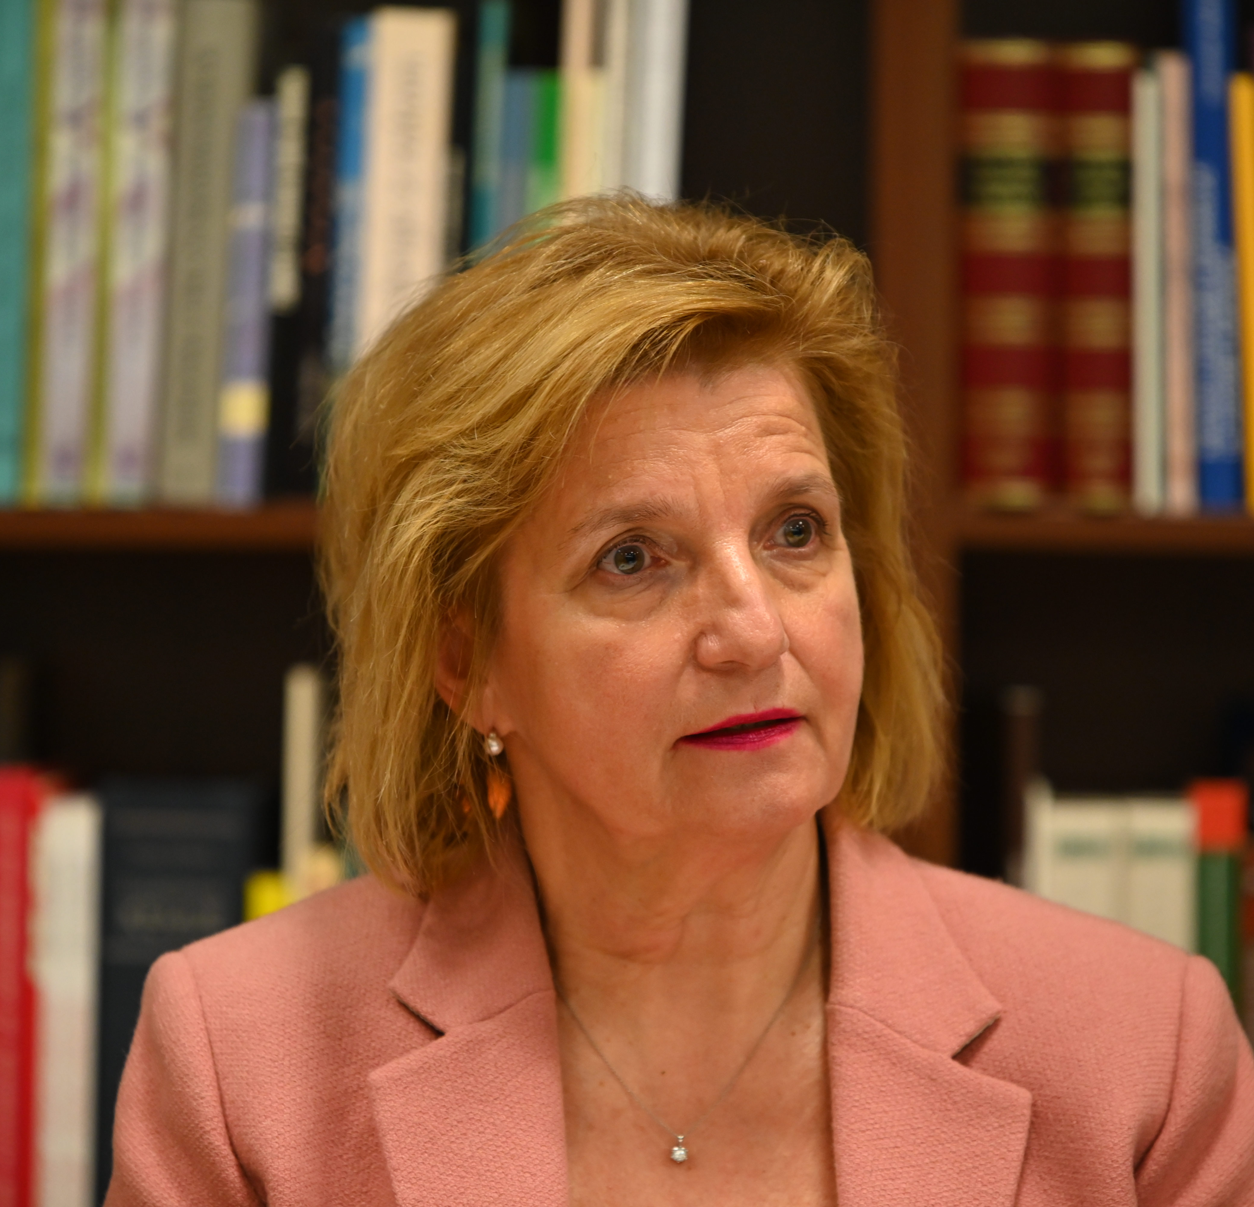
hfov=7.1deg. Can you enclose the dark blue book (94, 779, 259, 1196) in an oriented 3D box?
[{"bbox_3d":[-0.229,0.211,5.185,0.075,0.239,0.170,0,0,0],"label":"dark blue book"}]

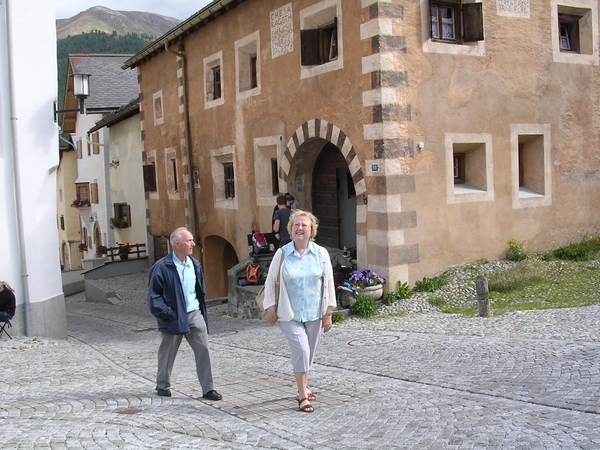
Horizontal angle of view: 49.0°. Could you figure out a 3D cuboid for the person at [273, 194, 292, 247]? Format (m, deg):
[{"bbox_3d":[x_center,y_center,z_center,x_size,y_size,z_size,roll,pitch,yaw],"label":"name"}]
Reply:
[{"bbox_3d":[-0.291,0.245,13.064,0.480,1.680,0.380,-1,4,12],"label":"person"}]

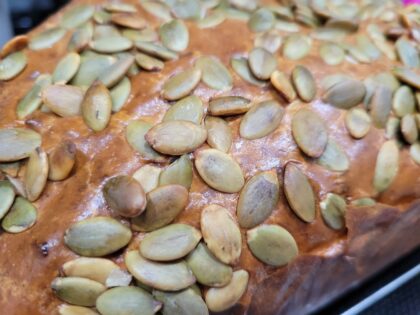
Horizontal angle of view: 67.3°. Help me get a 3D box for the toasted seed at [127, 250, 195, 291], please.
[{"bbox_3d":[-0.012,0.026,0.074,0.017,0.003,0.008,18,82,3],"label":"toasted seed"}]

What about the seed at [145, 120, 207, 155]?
[{"bbox_3d":[-0.009,-0.005,0.078,0.015,0.003,0.009,-2,66,-3],"label":"seed"}]

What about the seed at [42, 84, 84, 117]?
[{"bbox_3d":[-0.037,-0.015,0.082,0.014,0.003,0.008,16,75,4],"label":"seed"}]

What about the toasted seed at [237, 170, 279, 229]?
[{"bbox_3d":[0.011,0.010,0.074,0.008,0.003,0.015,32,79,-3],"label":"toasted seed"}]

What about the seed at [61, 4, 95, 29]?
[{"bbox_3d":[-0.043,-0.046,0.103,0.008,0.003,0.014,28,65,14],"label":"seed"}]

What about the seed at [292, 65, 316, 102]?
[{"bbox_3d":[0.028,-0.022,0.094,0.007,0.003,0.014,1,61,-8],"label":"seed"}]

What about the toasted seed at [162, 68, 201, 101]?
[{"bbox_3d":[-0.007,-0.019,0.083,0.008,0.003,0.014,25,59,23],"label":"toasted seed"}]

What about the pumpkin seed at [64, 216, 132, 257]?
[{"bbox_3d":[-0.026,0.018,0.074,0.016,0.003,0.009,-2,78,2],"label":"pumpkin seed"}]

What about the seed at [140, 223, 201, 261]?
[{"bbox_3d":[-0.009,0.020,0.074,0.014,0.003,0.008,-9,79,-2],"label":"seed"}]

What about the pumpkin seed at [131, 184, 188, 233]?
[{"bbox_3d":[-0.011,0.011,0.072,0.015,0.003,0.008,-34,79,-8],"label":"pumpkin seed"}]

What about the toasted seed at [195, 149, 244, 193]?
[{"bbox_3d":[0.002,0.003,0.074,0.014,0.003,0.008,36,77,5],"label":"toasted seed"}]

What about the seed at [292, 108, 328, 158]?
[{"bbox_3d":[0.026,-0.006,0.083,0.009,0.003,0.015,-3,66,-9],"label":"seed"}]

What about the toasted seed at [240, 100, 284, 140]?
[{"bbox_3d":[0.014,-0.010,0.084,0.016,0.003,0.008,-39,74,-21],"label":"toasted seed"}]

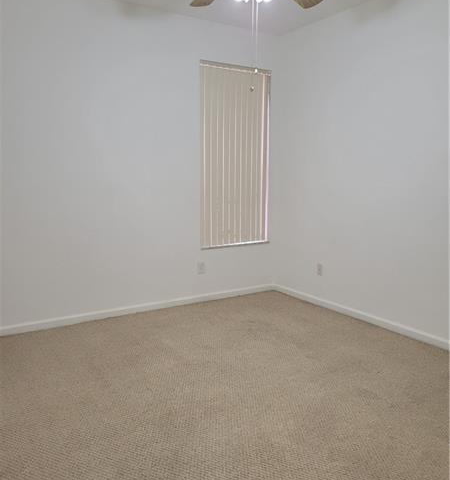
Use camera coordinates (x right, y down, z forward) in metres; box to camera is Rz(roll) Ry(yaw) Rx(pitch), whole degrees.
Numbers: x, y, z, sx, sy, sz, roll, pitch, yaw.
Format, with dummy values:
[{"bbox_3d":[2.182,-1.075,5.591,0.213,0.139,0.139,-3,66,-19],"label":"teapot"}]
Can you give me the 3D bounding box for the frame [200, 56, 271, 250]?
[{"bbox_3d":[0.116,-0.819,4.544,0.843,1.778,0.100,-5,10,-33],"label":"frame"}]

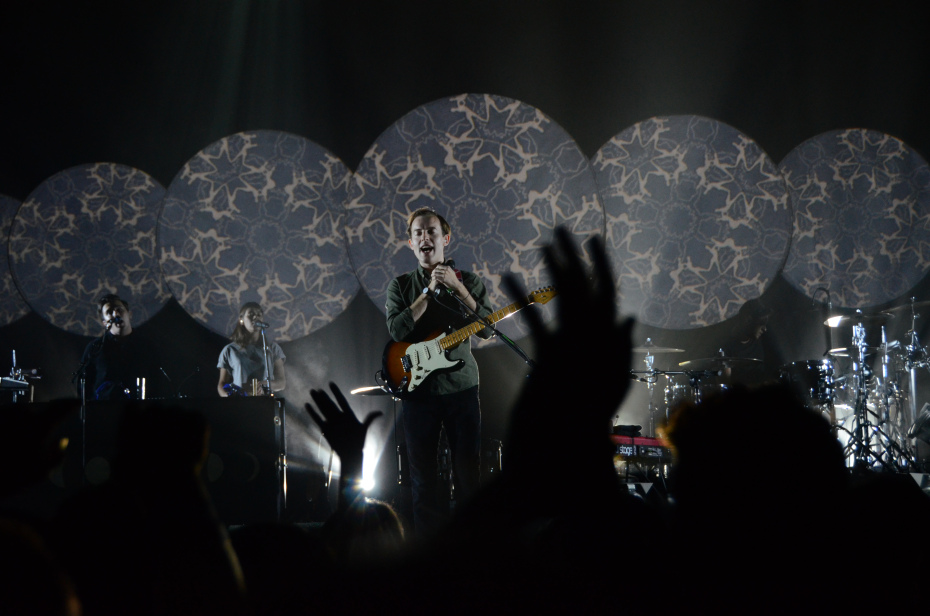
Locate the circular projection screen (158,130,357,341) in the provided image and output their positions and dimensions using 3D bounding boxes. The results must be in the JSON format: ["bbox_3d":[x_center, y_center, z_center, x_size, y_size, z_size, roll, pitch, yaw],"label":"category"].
[{"bbox_3d":[-1.715,-0.617,15.800,1.790,1.790,0.070,-2,-4,0],"label":"circular projection screen"}]

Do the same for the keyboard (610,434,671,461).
[{"bbox_3d":[1.071,0.893,11.800,0.330,0.125,1.200,0,-4,-30],"label":"keyboard"}]

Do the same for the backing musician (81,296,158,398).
[{"bbox_3d":[-2.413,0.736,12.944,0.550,1.680,0.400,-2,-4,-3],"label":"backing musician"}]

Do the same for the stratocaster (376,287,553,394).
[{"bbox_3d":[0.034,0.107,8.450,0.980,0.325,0.080,-27,-31,6],"label":"stratocaster"}]

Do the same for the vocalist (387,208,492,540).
[{"bbox_3d":[-0.119,0.439,8.590,0.520,1.810,0.450,-2,-4,6],"label":"vocalist"}]

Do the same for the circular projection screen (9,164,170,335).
[{"bbox_3d":[-3.162,-0.498,15.800,1.450,1.450,0.070,-2,-4,0],"label":"circular projection screen"}]

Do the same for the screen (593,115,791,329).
[{"bbox_3d":[1.868,-0.736,15.800,1.820,1.820,0.070,-2,-4,0],"label":"screen"}]

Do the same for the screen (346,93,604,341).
[{"bbox_3d":[0.089,-0.736,15.800,2.200,2.200,0.070,-2,-4,0],"label":"screen"}]

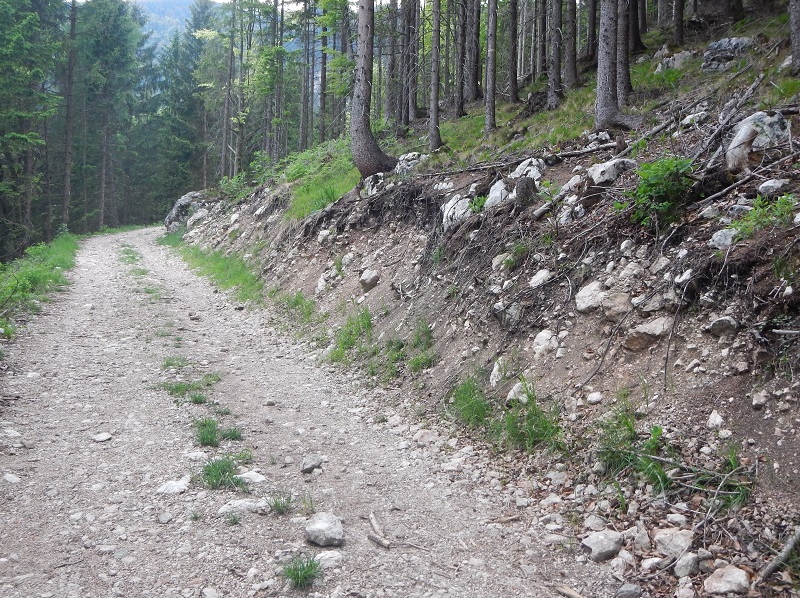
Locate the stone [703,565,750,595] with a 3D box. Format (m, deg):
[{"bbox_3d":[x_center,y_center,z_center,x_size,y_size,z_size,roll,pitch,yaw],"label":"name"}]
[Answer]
[{"bbox_3d":[1.372,1.177,3.489,0.177,0.096,0.124,2,1,22],"label":"stone"}]

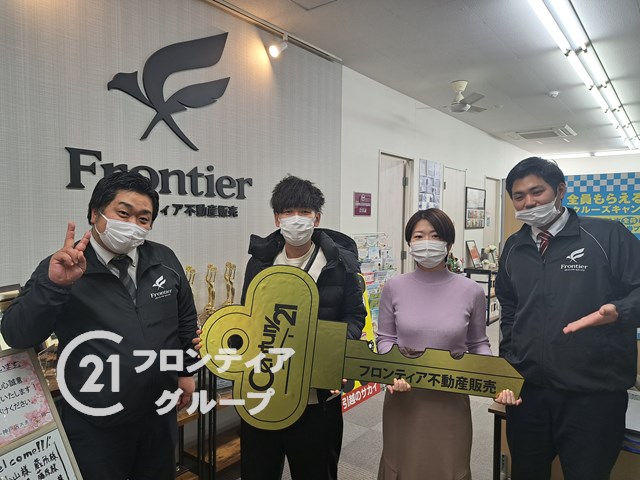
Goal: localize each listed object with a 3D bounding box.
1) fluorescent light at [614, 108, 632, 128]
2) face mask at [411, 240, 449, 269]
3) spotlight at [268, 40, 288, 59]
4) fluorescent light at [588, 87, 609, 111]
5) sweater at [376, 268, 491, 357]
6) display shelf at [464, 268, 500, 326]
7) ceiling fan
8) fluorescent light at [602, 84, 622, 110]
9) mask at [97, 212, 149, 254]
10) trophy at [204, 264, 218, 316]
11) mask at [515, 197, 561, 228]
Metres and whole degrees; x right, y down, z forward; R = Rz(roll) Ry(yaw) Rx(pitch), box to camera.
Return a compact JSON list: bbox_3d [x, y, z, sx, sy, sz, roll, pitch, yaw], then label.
[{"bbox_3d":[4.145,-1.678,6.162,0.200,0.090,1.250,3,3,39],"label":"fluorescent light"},{"bbox_3d":[0.410,0.054,1.660,0.142,0.105,0.085,2,3,19],"label":"face mask"},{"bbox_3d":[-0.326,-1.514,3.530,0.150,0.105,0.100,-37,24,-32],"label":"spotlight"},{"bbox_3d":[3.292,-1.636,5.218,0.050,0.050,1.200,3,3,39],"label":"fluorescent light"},{"bbox_3d":[0.435,0.297,1.700,0.440,0.390,0.270,1,3,15],"label":"sweater"},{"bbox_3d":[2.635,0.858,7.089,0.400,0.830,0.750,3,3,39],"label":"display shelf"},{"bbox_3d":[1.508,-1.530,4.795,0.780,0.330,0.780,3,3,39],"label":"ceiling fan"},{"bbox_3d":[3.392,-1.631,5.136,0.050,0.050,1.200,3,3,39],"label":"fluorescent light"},{"bbox_3d":[-0.591,-0.015,1.330,0.145,0.105,0.085,17,-4,-41],"label":"mask"},{"bbox_3d":[-0.698,0.341,2.852,0.092,0.370,0.092,3,3,39],"label":"trophy"},{"bbox_3d":[0.729,-0.092,1.490,0.142,0.088,0.082,-16,-3,37],"label":"mask"}]

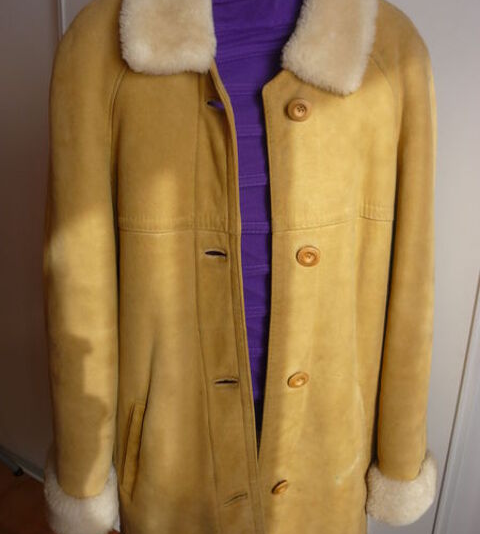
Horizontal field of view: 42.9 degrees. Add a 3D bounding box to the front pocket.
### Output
[{"bbox_3d":[-0.163,0.277,0.932,0.029,0.172,0.012,24,28,23],"label":"front pocket"}]

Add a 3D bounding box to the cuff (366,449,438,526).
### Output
[{"bbox_3d":[0.273,0.356,1.038,0.119,0.090,0.135,-3,20,-3],"label":"cuff"}]

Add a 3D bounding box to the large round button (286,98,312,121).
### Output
[{"bbox_3d":[0.074,-0.191,0.745,0.029,0.029,0.007,-1,21,-6],"label":"large round button"}]

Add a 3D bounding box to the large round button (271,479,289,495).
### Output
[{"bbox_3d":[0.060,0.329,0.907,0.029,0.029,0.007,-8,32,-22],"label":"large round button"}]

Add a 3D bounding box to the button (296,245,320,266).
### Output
[{"bbox_3d":[0.087,-0.013,0.774,0.029,0.029,0.007,0,29,-4],"label":"button"}]

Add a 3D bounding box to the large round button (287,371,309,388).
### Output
[{"bbox_3d":[0.079,0.153,0.825,0.029,0.029,0.007,-4,34,-14],"label":"large round button"}]

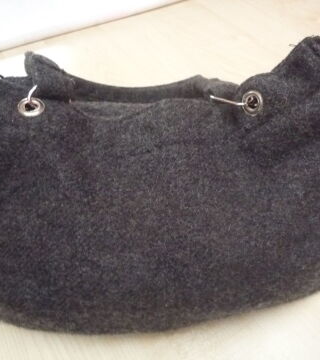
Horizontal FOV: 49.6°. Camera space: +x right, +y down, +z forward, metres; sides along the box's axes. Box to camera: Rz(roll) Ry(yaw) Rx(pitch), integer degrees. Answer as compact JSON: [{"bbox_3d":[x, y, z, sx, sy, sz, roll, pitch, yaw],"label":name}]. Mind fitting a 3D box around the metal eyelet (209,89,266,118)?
[{"bbox_3d":[0.067,-0.067,0.300,0.047,0.014,0.024,3,86,15],"label":"metal eyelet"}]

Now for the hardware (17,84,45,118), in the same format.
[{"bbox_3d":[-0.108,-0.066,0.288,0.022,0.013,0.028,1,73,-6],"label":"hardware"}]

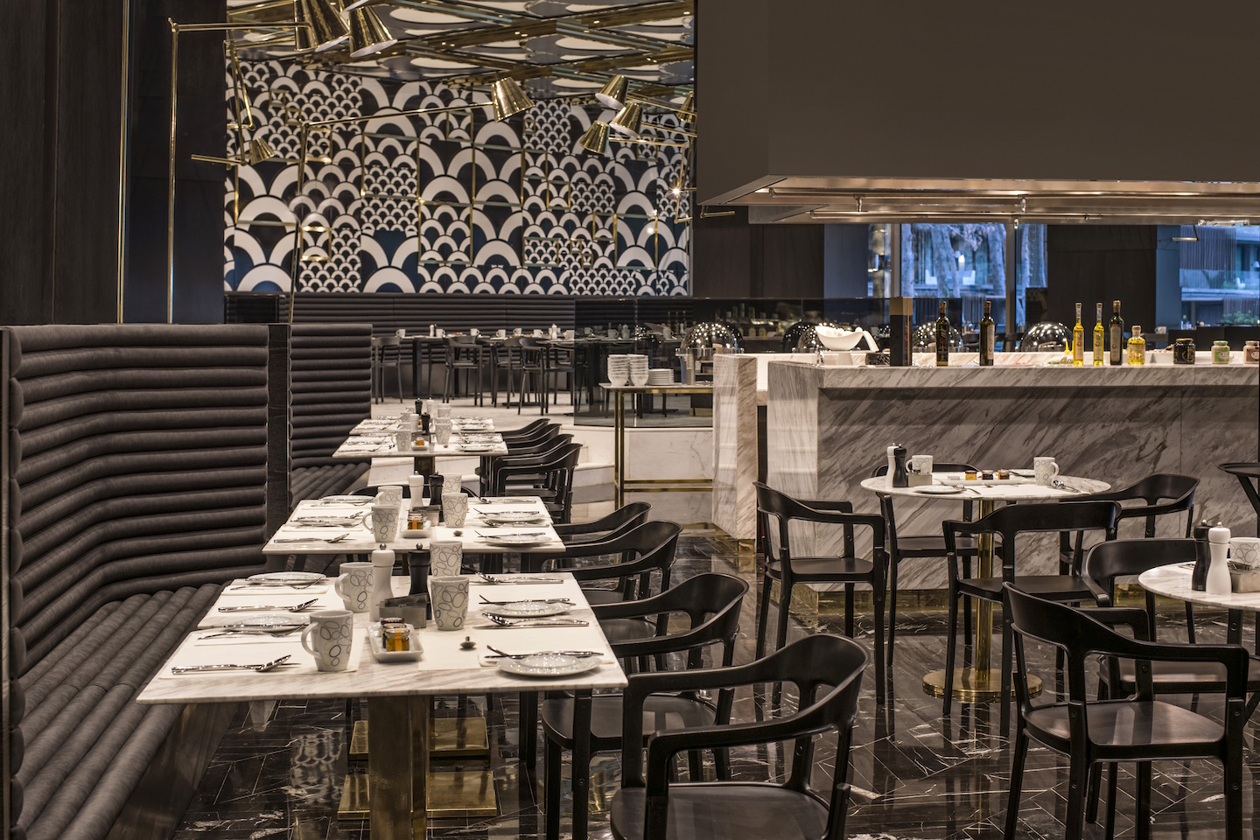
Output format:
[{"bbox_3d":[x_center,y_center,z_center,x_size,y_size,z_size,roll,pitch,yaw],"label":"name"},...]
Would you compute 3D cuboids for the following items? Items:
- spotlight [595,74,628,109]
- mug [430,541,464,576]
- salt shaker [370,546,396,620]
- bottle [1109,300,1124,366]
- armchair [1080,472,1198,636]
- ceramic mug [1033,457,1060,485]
[{"bbox_3d":[-0.118,-2.308,12.300,0.235,0.190,0.235,29,-4,-13],"label":"spotlight"},{"bbox_3d":[-0.425,0.334,4.059,0.080,0.097,0.100,-1,3,-3],"label":"mug"},{"bbox_3d":[-0.505,0.333,3.582,0.054,0.156,0.054,0,3,0],"label":"salt shaker"},{"bbox_3d":[2.310,-0.414,8.292,0.066,0.312,0.066,0,3,0],"label":"bottle"},{"bbox_3d":[1.889,0.591,6.487,0.455,0.765,0.525,-1,3,-12],"label":"armchair"},{"bbox_3d":[1.503,0.186,6.287,0.100,0.096,0.075,2,4,37],"label":"ceramic mug"}]

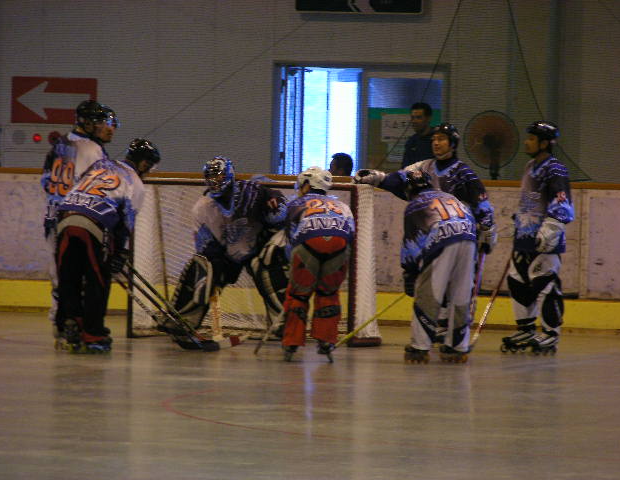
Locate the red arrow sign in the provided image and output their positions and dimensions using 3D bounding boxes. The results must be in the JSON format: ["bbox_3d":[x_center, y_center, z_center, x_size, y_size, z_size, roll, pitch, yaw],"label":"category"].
[{"bbox_3d":[-2.427,-1.325,47.300,0.860,0.440,0.030,2,1,22],"label":"red arrow sign"}]

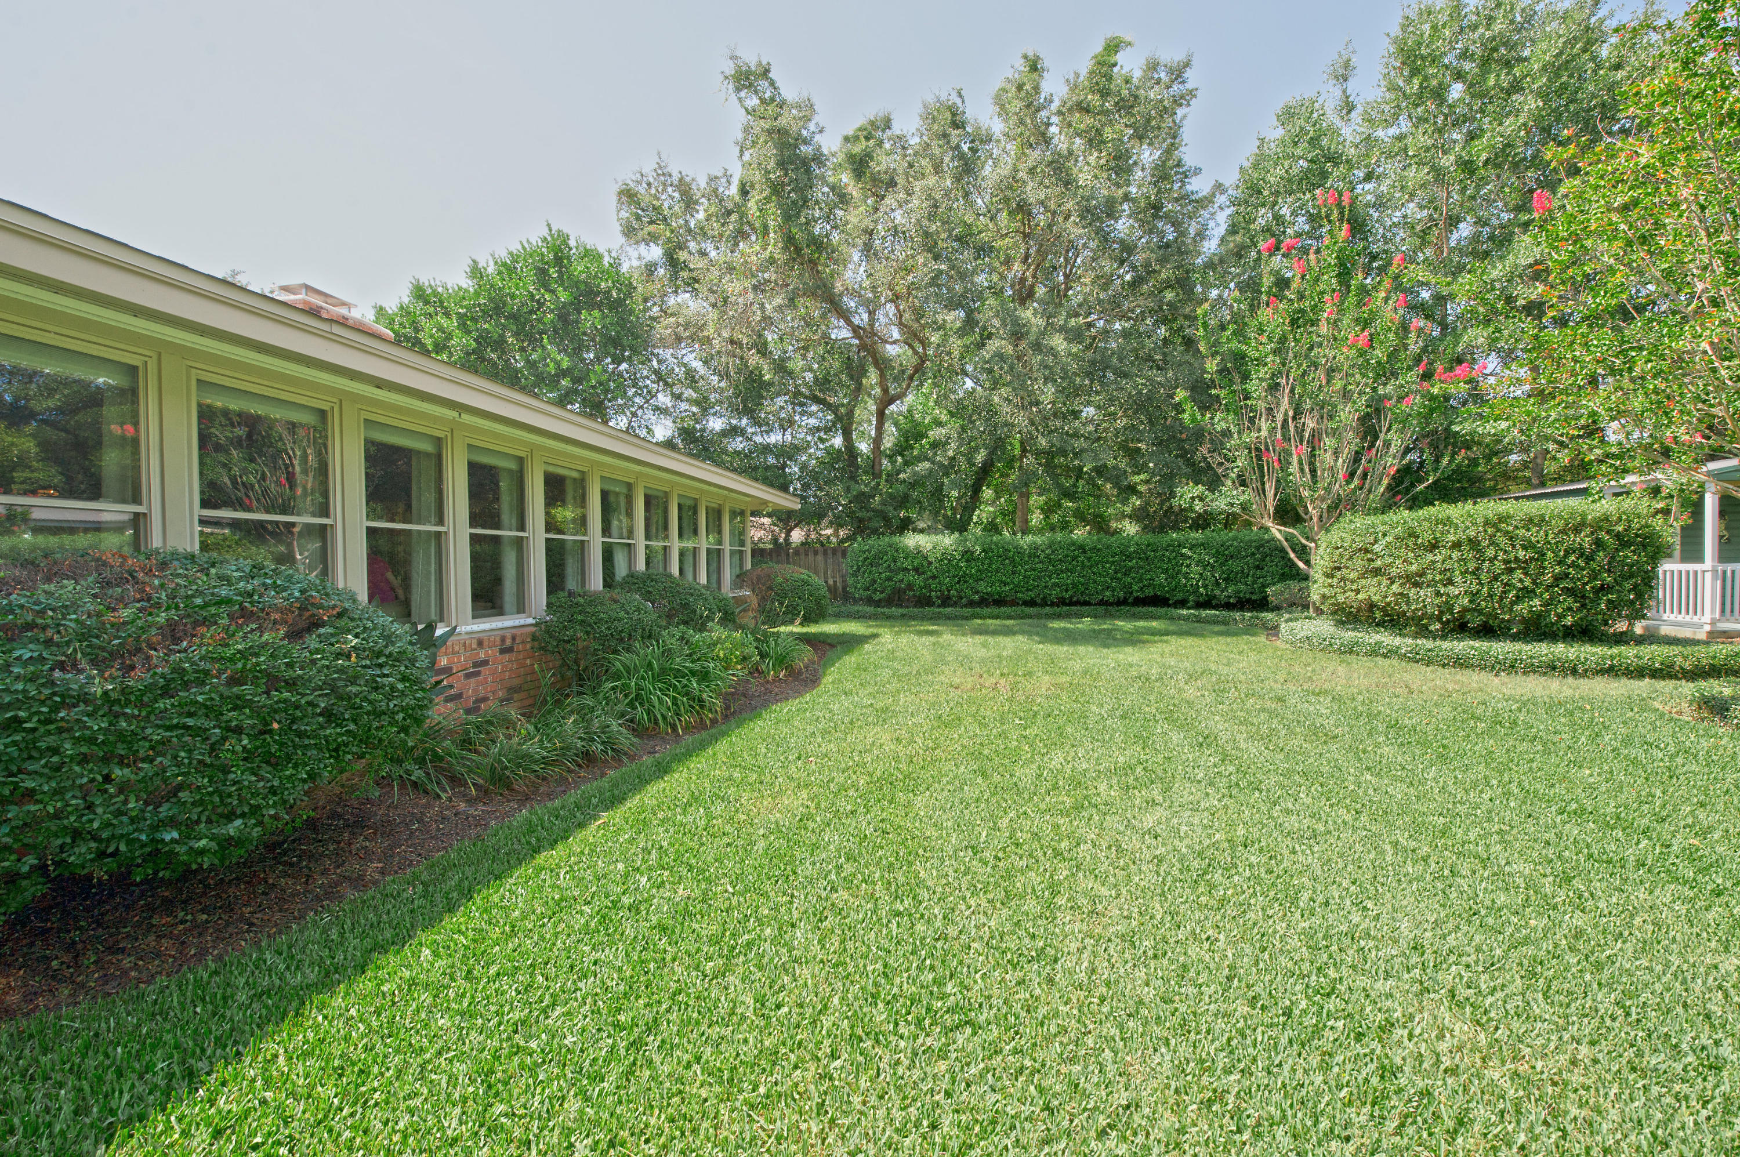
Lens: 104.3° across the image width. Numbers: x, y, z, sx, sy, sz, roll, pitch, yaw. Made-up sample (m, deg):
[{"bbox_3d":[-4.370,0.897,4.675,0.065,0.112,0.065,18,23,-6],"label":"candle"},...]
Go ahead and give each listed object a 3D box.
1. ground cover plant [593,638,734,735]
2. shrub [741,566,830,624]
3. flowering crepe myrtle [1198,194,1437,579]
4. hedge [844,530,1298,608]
[{"bbox_3d":[-1.714,0.821,5.700,1.100,0.680,1.100,-1,1,10],"label":"ground cover plant"},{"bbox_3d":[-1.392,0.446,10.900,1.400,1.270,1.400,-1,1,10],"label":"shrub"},{"bbox_3d":[9.077,-3.402,13.700,4.600,8.600,4.500,-1,1,10],"label":"flowering crepe myrtle"},{"bbox_3d":[5.090,-0.096,17.065,11.300,2.050,1.350,-1,1,10],"label":"hedge"}]

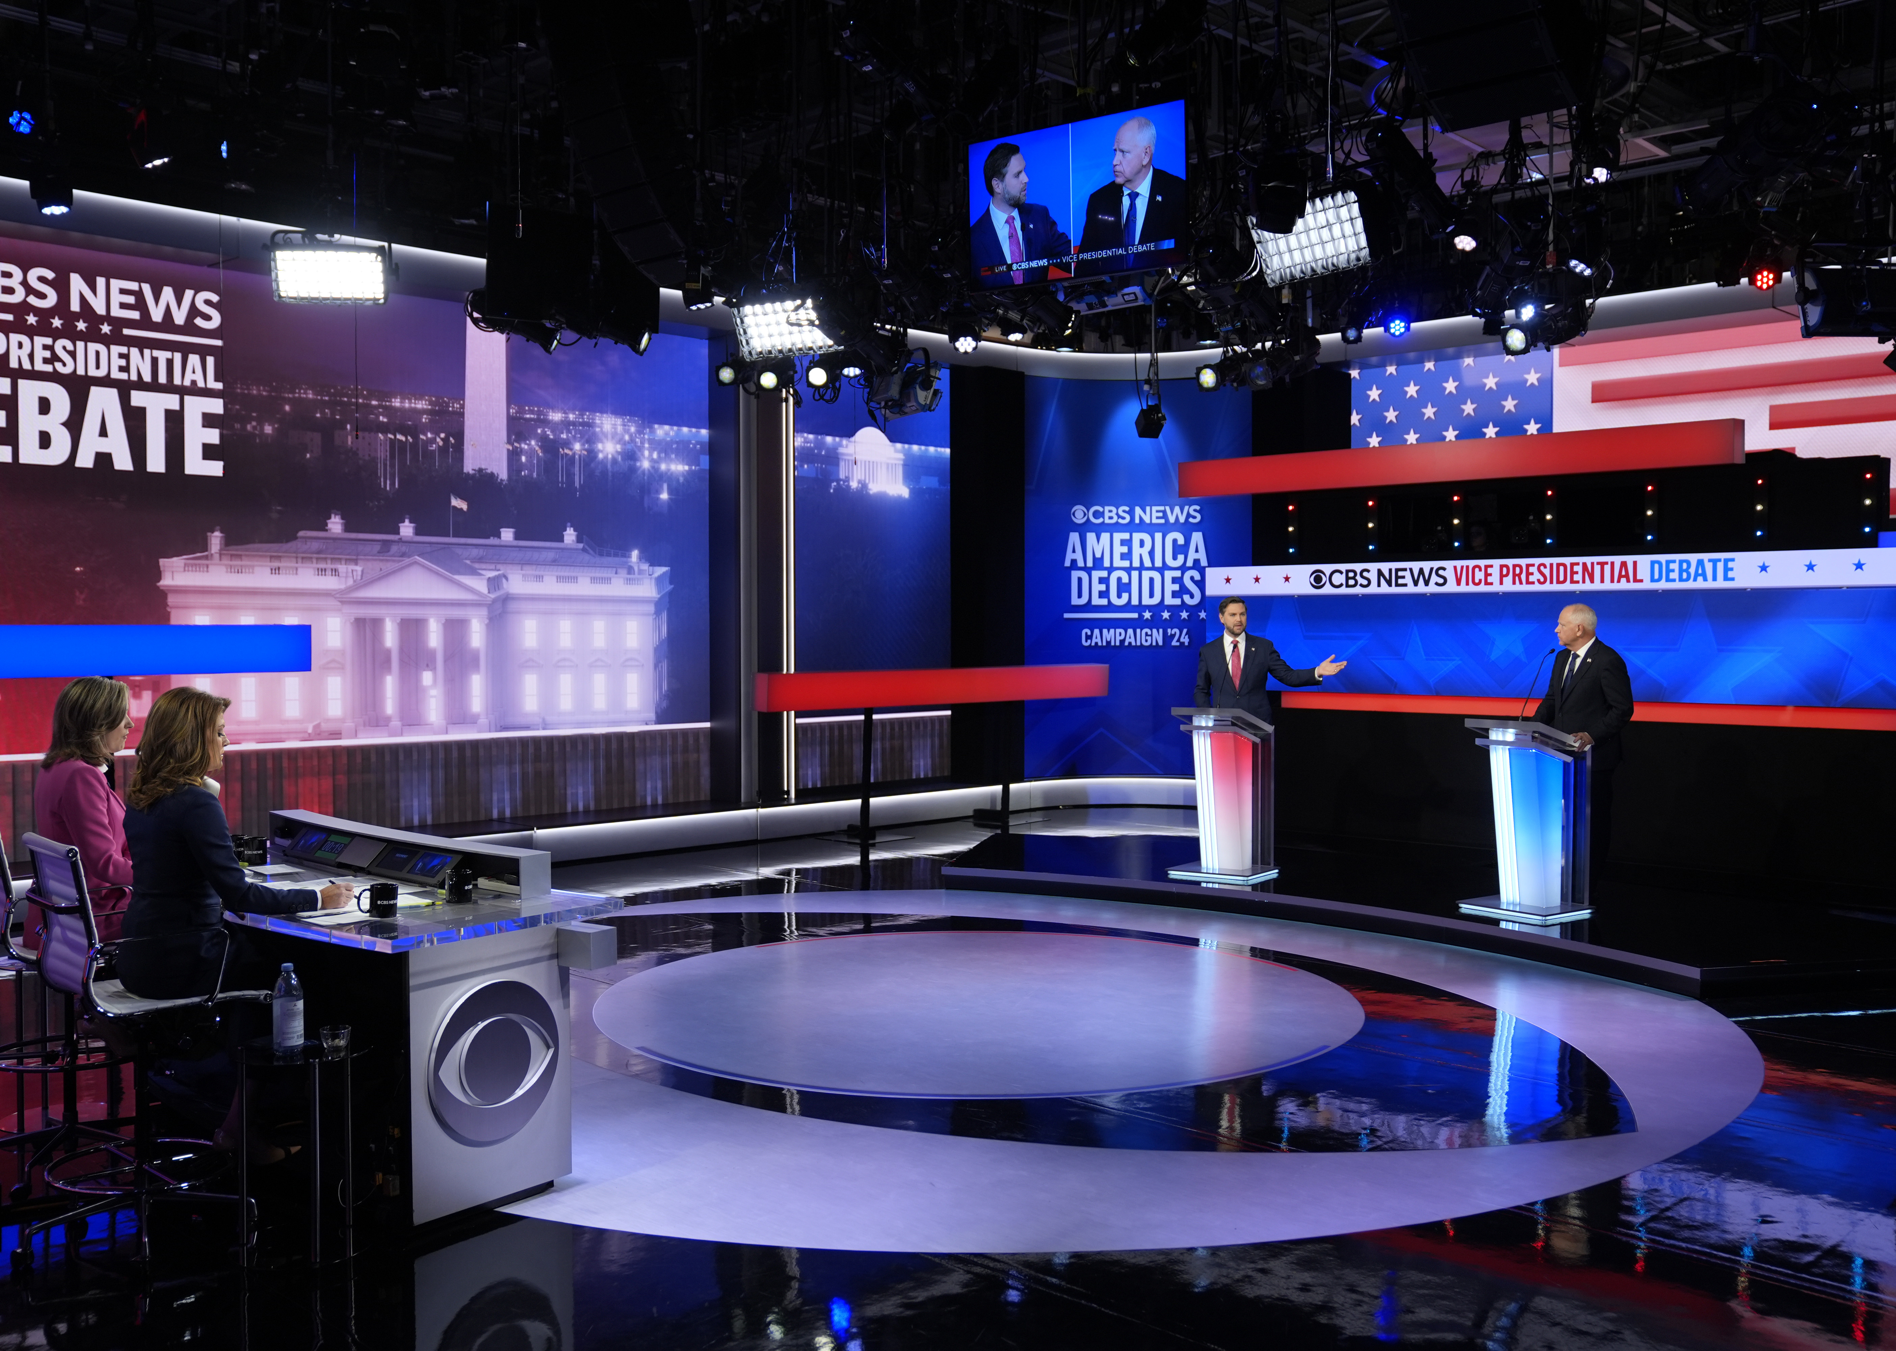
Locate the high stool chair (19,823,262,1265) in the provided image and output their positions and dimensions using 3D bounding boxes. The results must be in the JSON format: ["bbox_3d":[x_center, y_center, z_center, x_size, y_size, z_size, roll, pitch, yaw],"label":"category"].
[{"bbox_3d":[-2.529,1.121,5.471,0.700,1.275,0.660,-2,3,-44],"label":"high stool chair"}]

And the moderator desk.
[{"bbox_3d":[-2.309,1.167,6.533,2.620,1.110,1.150,2,3,44],"label":"moderator desk"}]

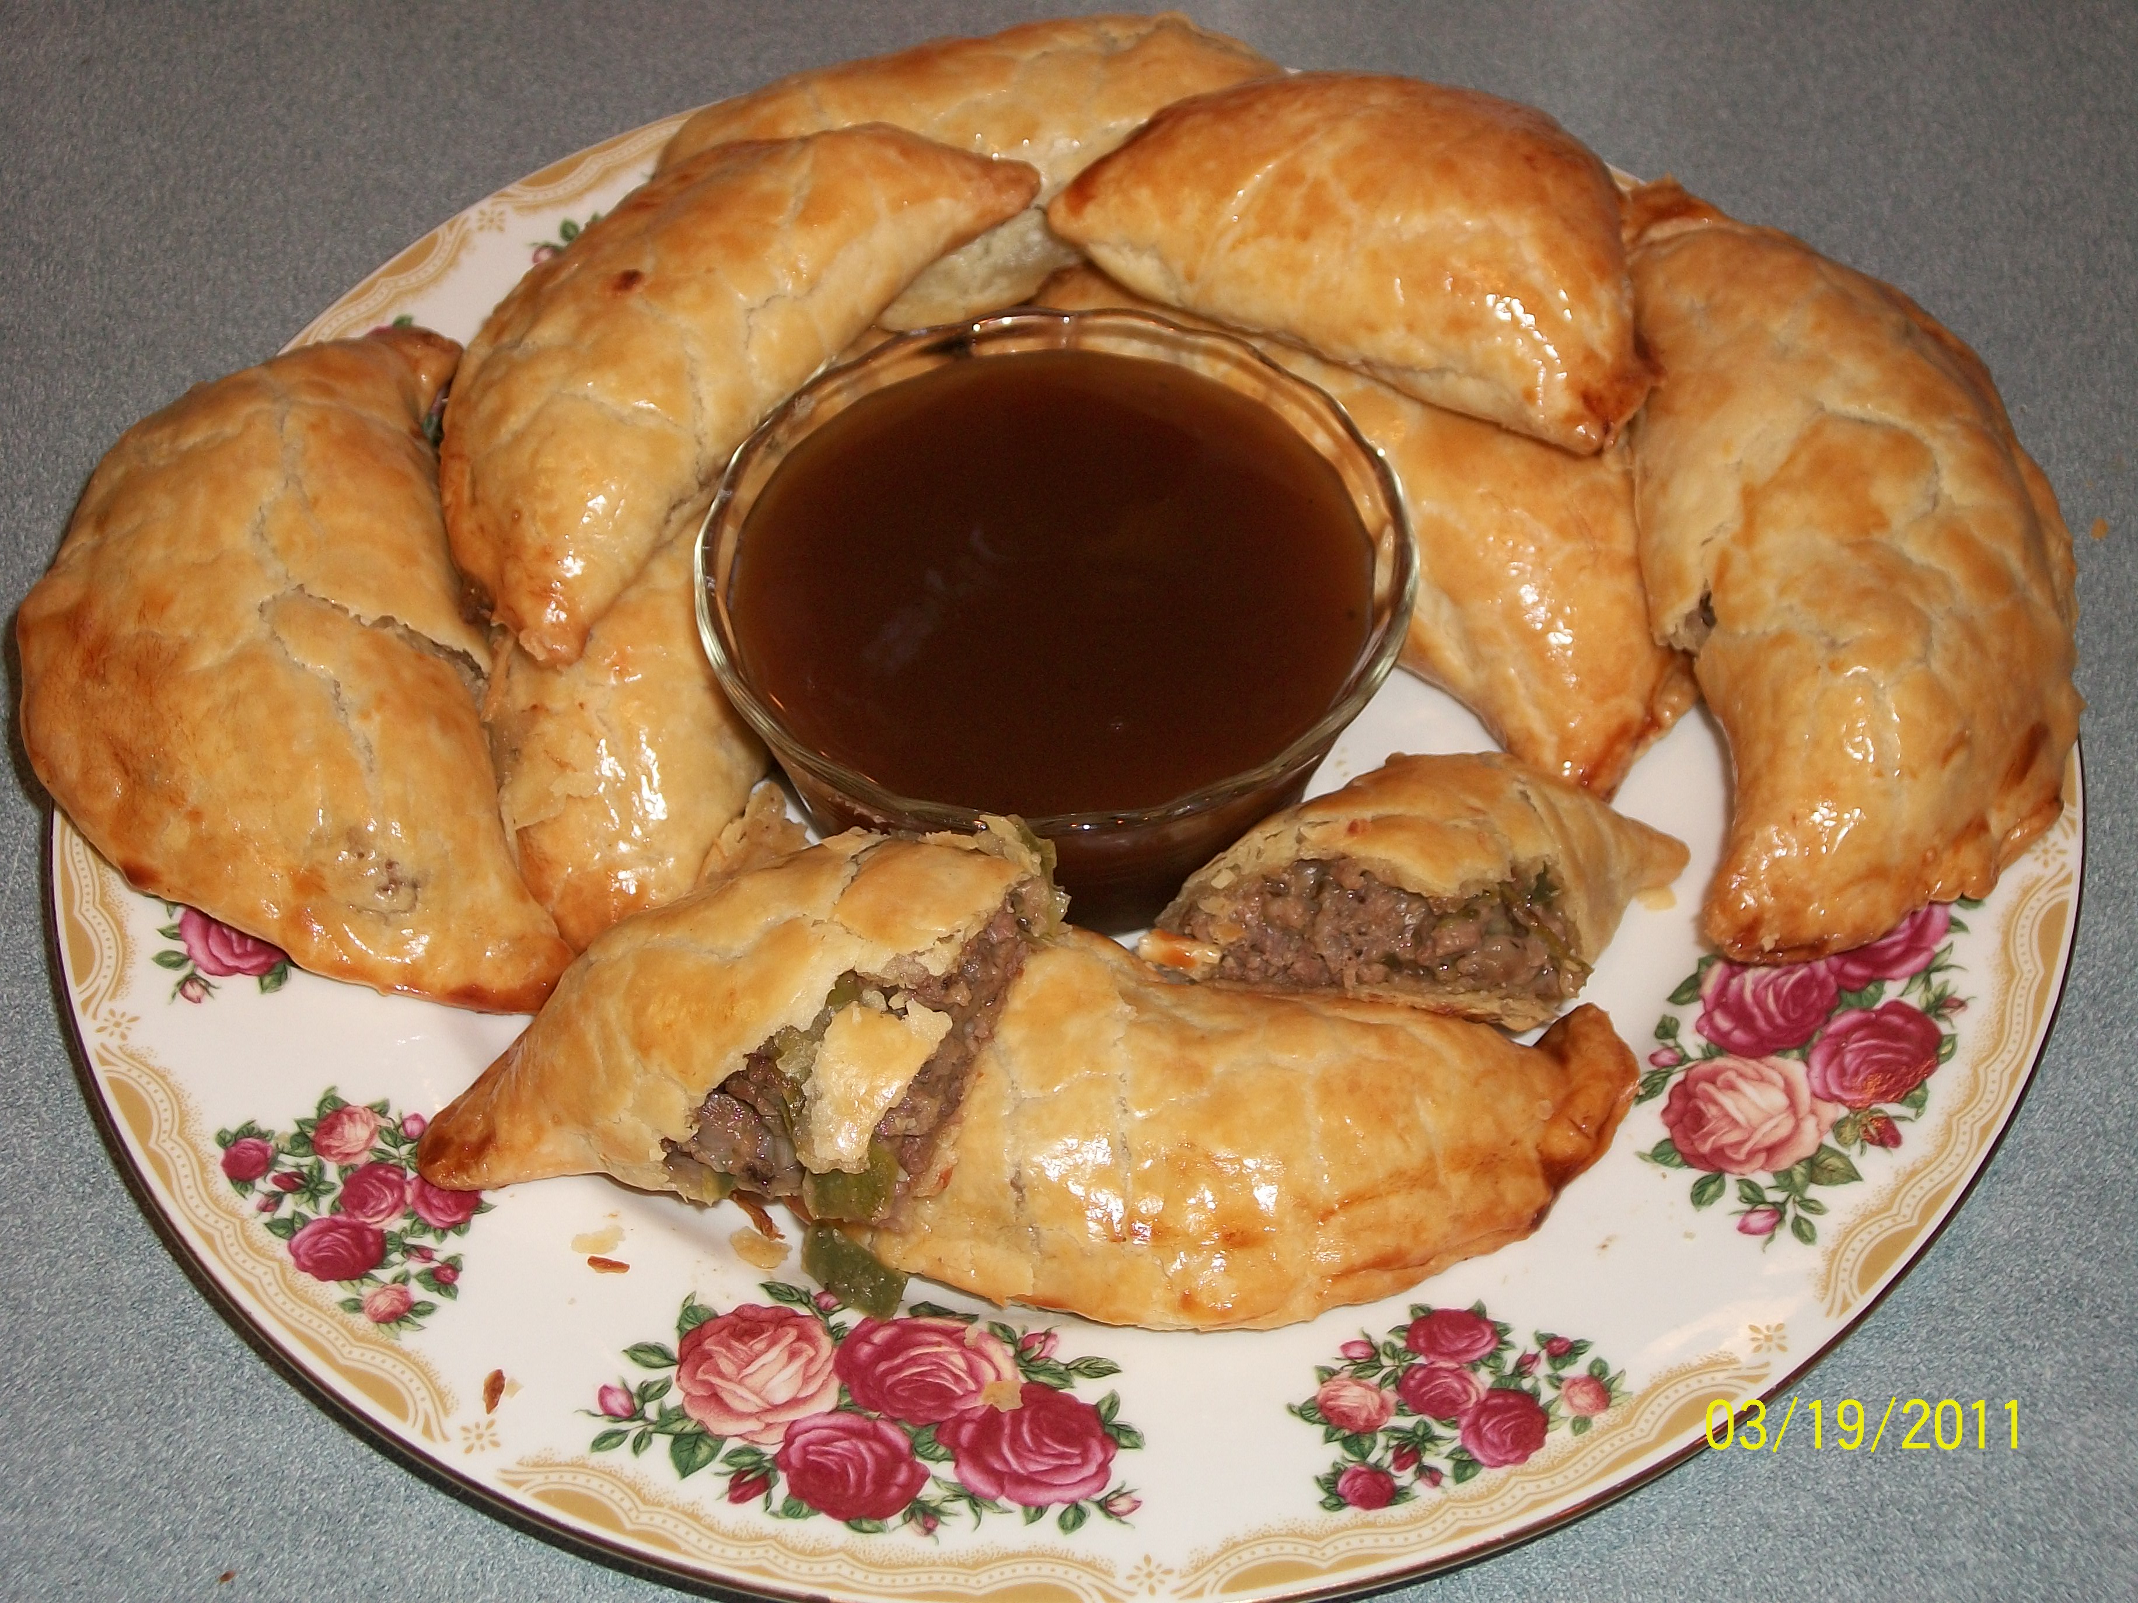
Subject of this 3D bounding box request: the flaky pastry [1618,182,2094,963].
[{"bbox_3d":[0.109,-0.045,0.522,0.059,0.040,0.126,-5,51,6],"label":"flaky pastry"}]

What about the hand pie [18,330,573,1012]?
[{"bbox_3d":[-0.111,-0.026,0.516,0.064,0.040,0.117,-7,51,-12],"label":"hand pie"}]

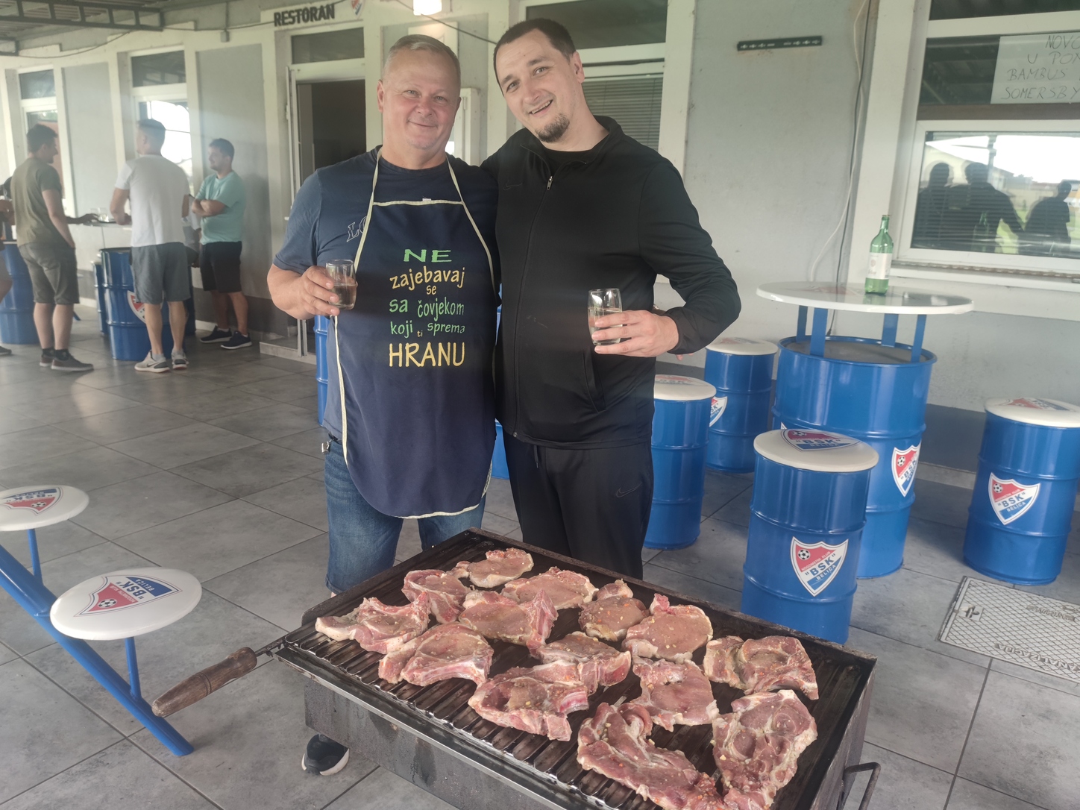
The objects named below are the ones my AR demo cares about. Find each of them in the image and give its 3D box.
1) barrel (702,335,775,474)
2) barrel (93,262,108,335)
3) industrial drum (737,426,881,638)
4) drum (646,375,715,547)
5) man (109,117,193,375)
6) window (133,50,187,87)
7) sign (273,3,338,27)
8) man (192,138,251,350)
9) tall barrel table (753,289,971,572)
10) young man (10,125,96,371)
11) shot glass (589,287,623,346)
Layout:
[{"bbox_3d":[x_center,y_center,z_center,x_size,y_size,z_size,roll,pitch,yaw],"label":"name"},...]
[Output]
[{"bbox_3d":[1.091,-0.005,4.184,0.380,0.675,0.380,2,15,0],"label":"barrel"},{"bbox_3d":[-4.160,-1.055,7.390,0.390,0.670,0.390,12,17,32],"label":"barrel"},{"bbox_3d":[0.868,0.451,2.476,0.380,0.675,0.380,2,15,0],"label":"industrial drum"},{"bbox_3d":[0.535,0.237,3.252,0.390,0.680,0.390,12,17,32],"label":"drum"},{"bbox_3d":[-2.958,-1.220,5.863,0.460,1.860,0.560,16,21,42],"label":"man"},{"bbox_3d":[-3.798,-3.366,7.508,1.040,0.300,0.060,12,17,32],"label":"window"},{"bbox_3d":[-1.931,-3.170,6.081,0.750,0.115,0.030,12,17,32],"label":"sign"},{"bbox_3d":[-2.850,-1.444,6.817,0.520,1.800,0.420,14,19,37],"label":"man"},{"bbox_3d":[1.248,0.090,3.074,0.810,1.085,0.810,2,15,0],"label":"tall barrel table"},{"bbox_3d":[-3.729,-1.200,5.803,0.500,1.800,0.550,11,18,31],"label":"young man"},{"bbox_3d":[0.122,-0.164,1.400,0.063,0.100,0.063,-4,15,0],"label":"shot glass"}]

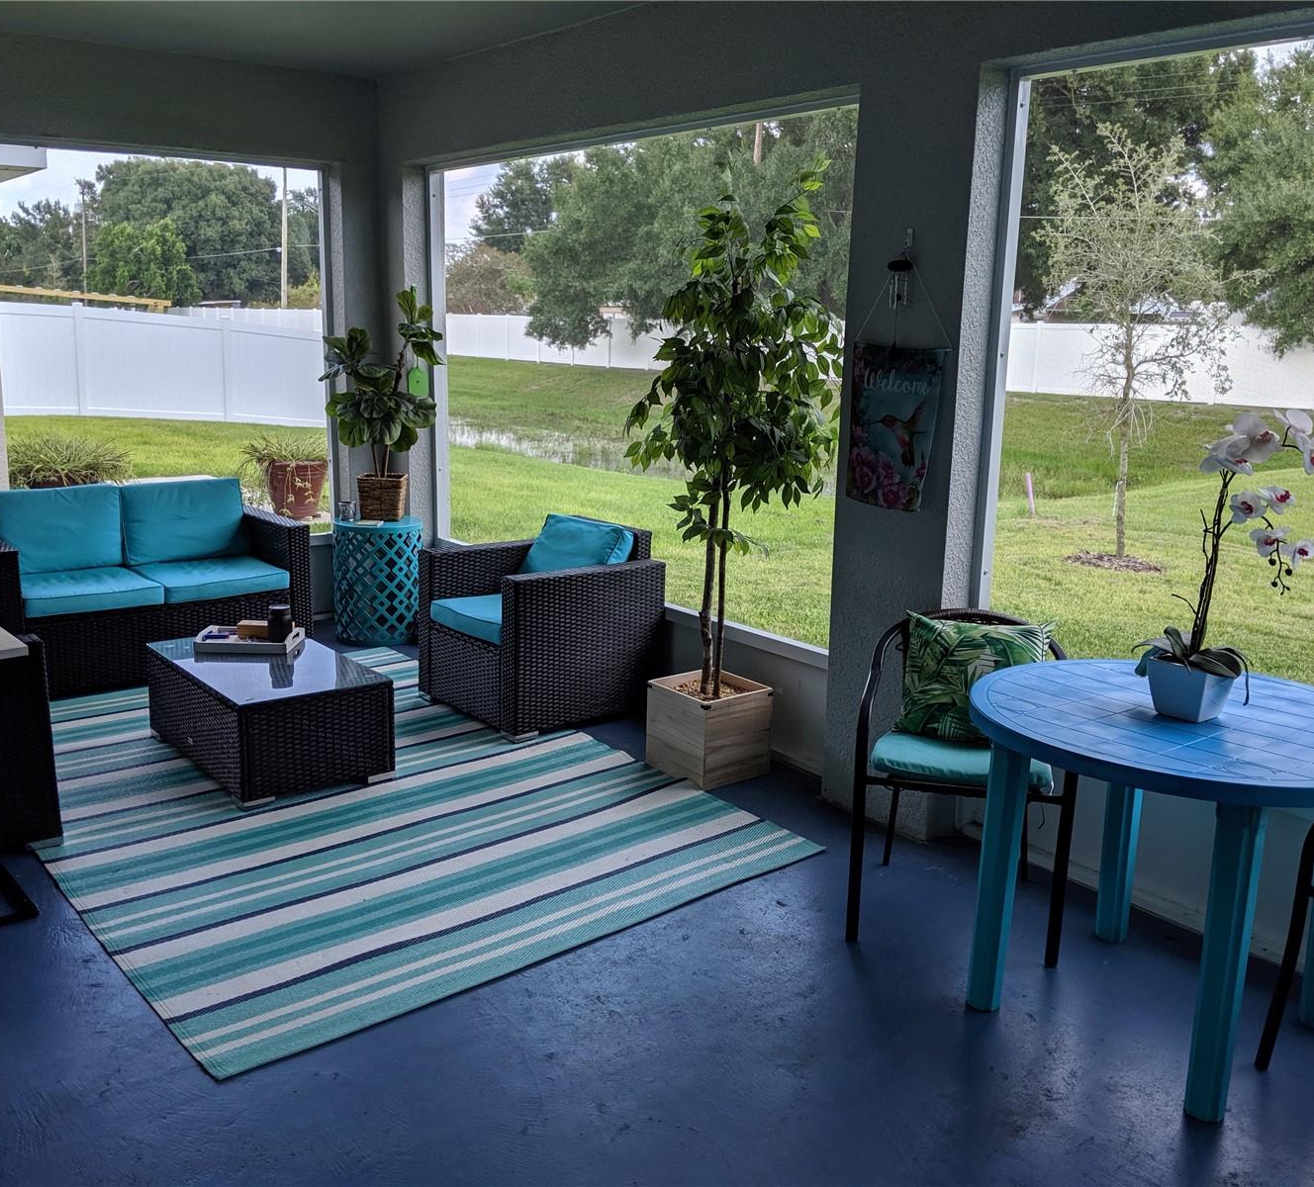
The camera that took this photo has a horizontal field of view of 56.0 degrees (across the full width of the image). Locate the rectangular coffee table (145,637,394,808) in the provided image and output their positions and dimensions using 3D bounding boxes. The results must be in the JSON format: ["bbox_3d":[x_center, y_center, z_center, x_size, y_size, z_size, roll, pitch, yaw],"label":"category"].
[{"bbox_3d":[-1.355,0.403,4.298,0.515,0.340,0.870,-9,16,-38],"label":"rectangular coffee table"}]

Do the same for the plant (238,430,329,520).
[{"bbox_3d":[-2.833,-0.917,9.585,0.780,0.680,0.750,-3,13,-16],"label":"plant"}]

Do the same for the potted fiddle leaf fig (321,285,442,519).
[{"bbox_3d":[-1.306,-0.901,5.859,0.560,1.080,0.500,-2,13,-12],"label":"potted fiddle leaf fig"}]

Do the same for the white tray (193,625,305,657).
[{"bbox_3d":[-1.455,0.159,4.424,0.327,0.055,0.221,1,13,-1],"label":"white tray"}]

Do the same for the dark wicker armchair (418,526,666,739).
[{"bbox_3d":[-0.459,0.104,4.881,0.685,0.700,0.675,-9,17,-39],"label":"dark wicker armchair"}]

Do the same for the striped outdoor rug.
[{"bbox_3d":[-1.070,0.610,4.057,1.819,0.014,2.744,-9,16,-39],"label":"striped outdoor rug"}]

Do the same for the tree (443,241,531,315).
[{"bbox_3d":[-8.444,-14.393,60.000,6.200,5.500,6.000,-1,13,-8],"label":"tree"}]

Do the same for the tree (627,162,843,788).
[{"bbox_3d":[0.239,-0.349,4.018,0.623,1.960,0.623,-9,16,-39],"label":"tree"}]

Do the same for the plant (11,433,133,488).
[{"bbox_3d":[-4.144,-0.746,8.662,0.824,0.744,0.824,-9,16,-39],"label":"plant"}]

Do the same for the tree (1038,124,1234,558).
[{"bbox_3d":[3.541,-1.805,9.124,1.420,3.130,1.400,6,14,20],"label":"tree"}]

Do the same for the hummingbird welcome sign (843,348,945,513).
[{"bbox_3d":[0.678,-0.483,3.555,0.050,0.462,0.337,-8,16,-36],"label":"hummingbird welcome sign"}]

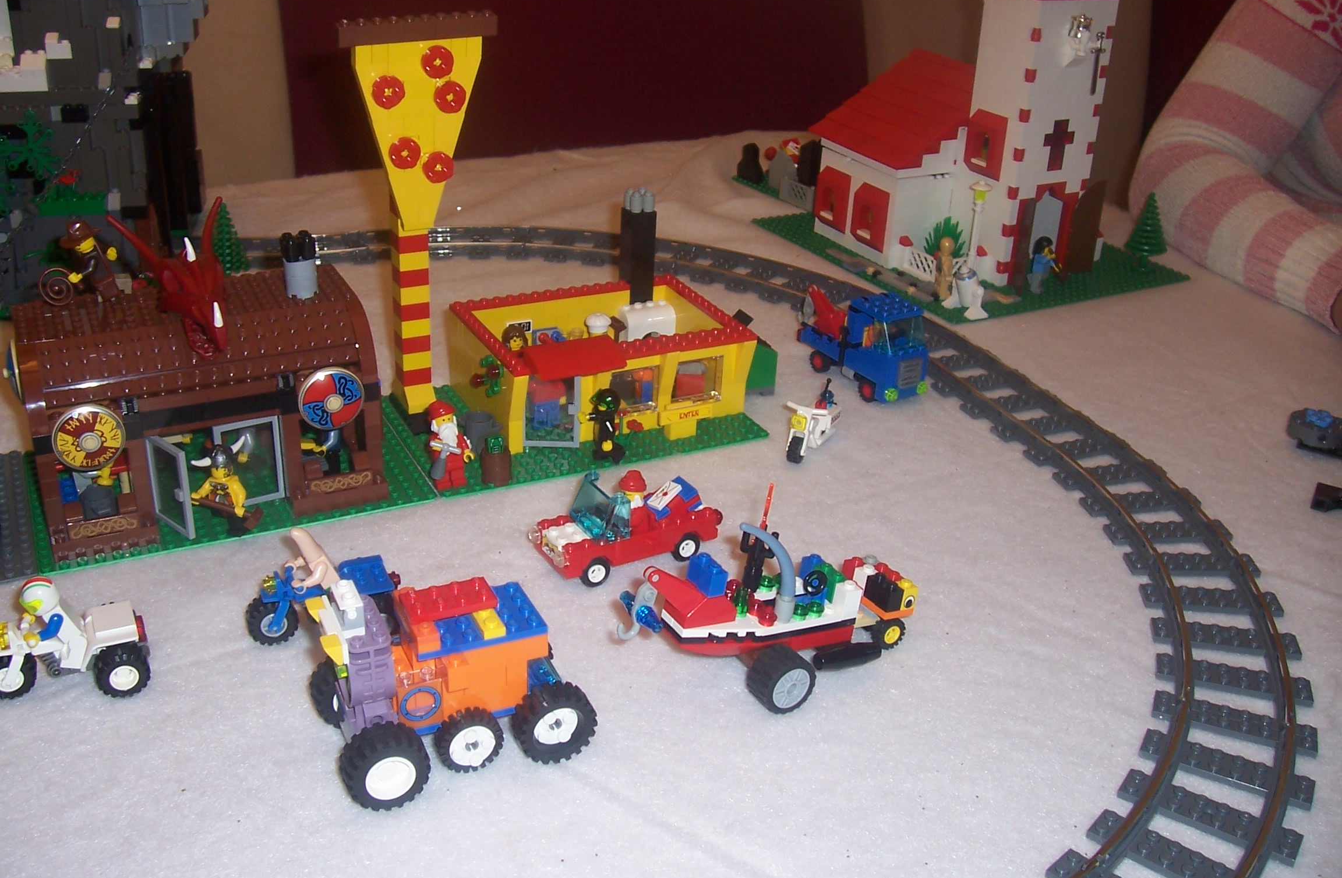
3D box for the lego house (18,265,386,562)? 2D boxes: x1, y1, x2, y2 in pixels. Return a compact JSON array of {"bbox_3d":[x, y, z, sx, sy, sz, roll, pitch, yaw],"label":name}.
[{"bbox_3d":[-0.233,-0.021,0.641,0.165,0.094,0.120,-10,30,-25],"label":"lego house"}]

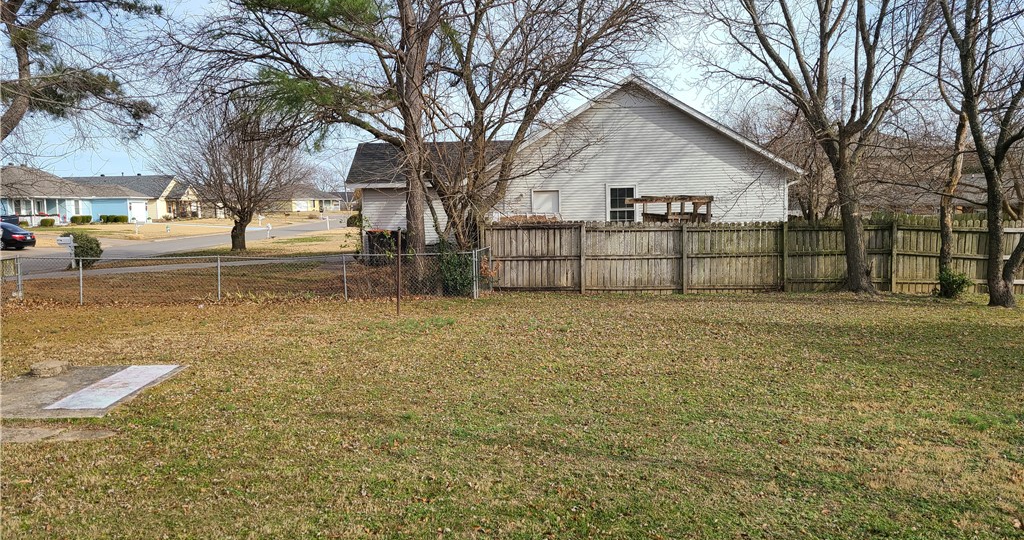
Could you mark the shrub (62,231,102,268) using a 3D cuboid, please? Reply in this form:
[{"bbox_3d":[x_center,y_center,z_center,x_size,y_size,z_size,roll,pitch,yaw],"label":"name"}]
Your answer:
[{"bbox_3d":[-16.611,-0.825,29.741,1.600,1.390,1.600,-1,5,0],"label":"shrub"}]

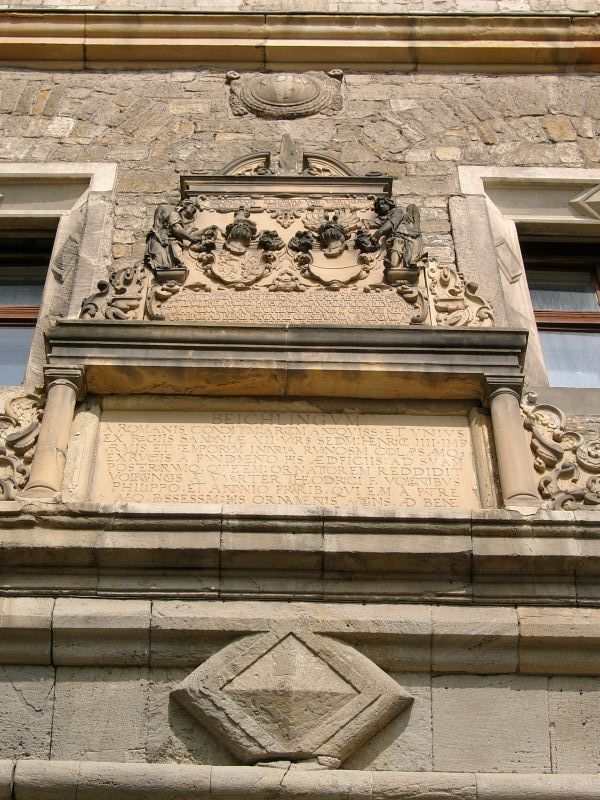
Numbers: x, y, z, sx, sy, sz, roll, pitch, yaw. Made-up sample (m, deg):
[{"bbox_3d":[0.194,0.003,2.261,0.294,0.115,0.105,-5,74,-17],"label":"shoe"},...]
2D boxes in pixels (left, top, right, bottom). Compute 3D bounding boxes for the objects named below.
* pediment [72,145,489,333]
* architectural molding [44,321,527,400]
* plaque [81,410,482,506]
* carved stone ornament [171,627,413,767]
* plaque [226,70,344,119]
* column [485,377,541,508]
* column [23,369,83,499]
[{"bbox_3d":[-0.059,-0.894,7.896,2.061,1.958,0.225,1,-50,-1],"label":"pediment"},{"bbox_3d":[-0.061,-0.161,6.993,2.295,0.243,0.261,1,-50,-1],"label":"architectural molding"},{"bbox_3d":[-0.063,0.279,6.648,1.732,0.725,0.103,1,-50,-1],"label":"plaque"},{"bbox_3d":[-0.031,1.109,5.659,0.922,0.608,0.167,1,-50,-1],"label":"carved stone ornament"},{"bbox_3d":[-0.088,-1.932,9.169,0.734,0.652,0.180,1,-50,-1],"label":"plaque"},{"bbox_3d":[0.936,0.231,6.581,0.191,0.886,0.189,1,-50,-1],"label":"column"},{"bbox_3d":[-1.090,0.194,6.557,0.191,0.886,0.189,1,-50,-1],"label":"column"}]

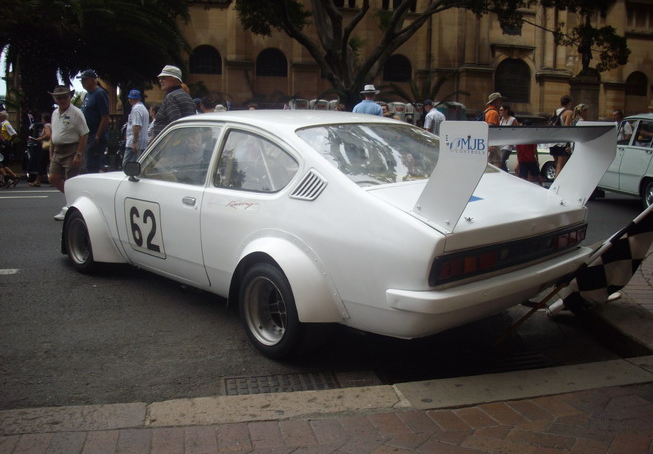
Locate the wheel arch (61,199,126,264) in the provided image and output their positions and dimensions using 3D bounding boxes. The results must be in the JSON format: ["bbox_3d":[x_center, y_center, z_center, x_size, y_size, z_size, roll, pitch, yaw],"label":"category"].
[{"bbox_3d":[-1.844,-0.007,5.436,0.170,0.510,1.080,-8,14,-43],"label":"wheel arch"}]

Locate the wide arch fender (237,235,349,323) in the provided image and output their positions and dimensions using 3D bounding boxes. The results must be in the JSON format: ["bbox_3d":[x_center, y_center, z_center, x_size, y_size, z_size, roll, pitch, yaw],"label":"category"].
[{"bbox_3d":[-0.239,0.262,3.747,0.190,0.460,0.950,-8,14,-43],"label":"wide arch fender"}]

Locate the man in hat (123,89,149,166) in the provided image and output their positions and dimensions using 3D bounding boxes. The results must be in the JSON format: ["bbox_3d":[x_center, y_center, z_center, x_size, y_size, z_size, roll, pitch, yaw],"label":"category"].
[{"bbox_3d":[-3.102,-1.372,11.480,0.400,1.740,0.500,0,9,-4],"label":"man in hat"}]

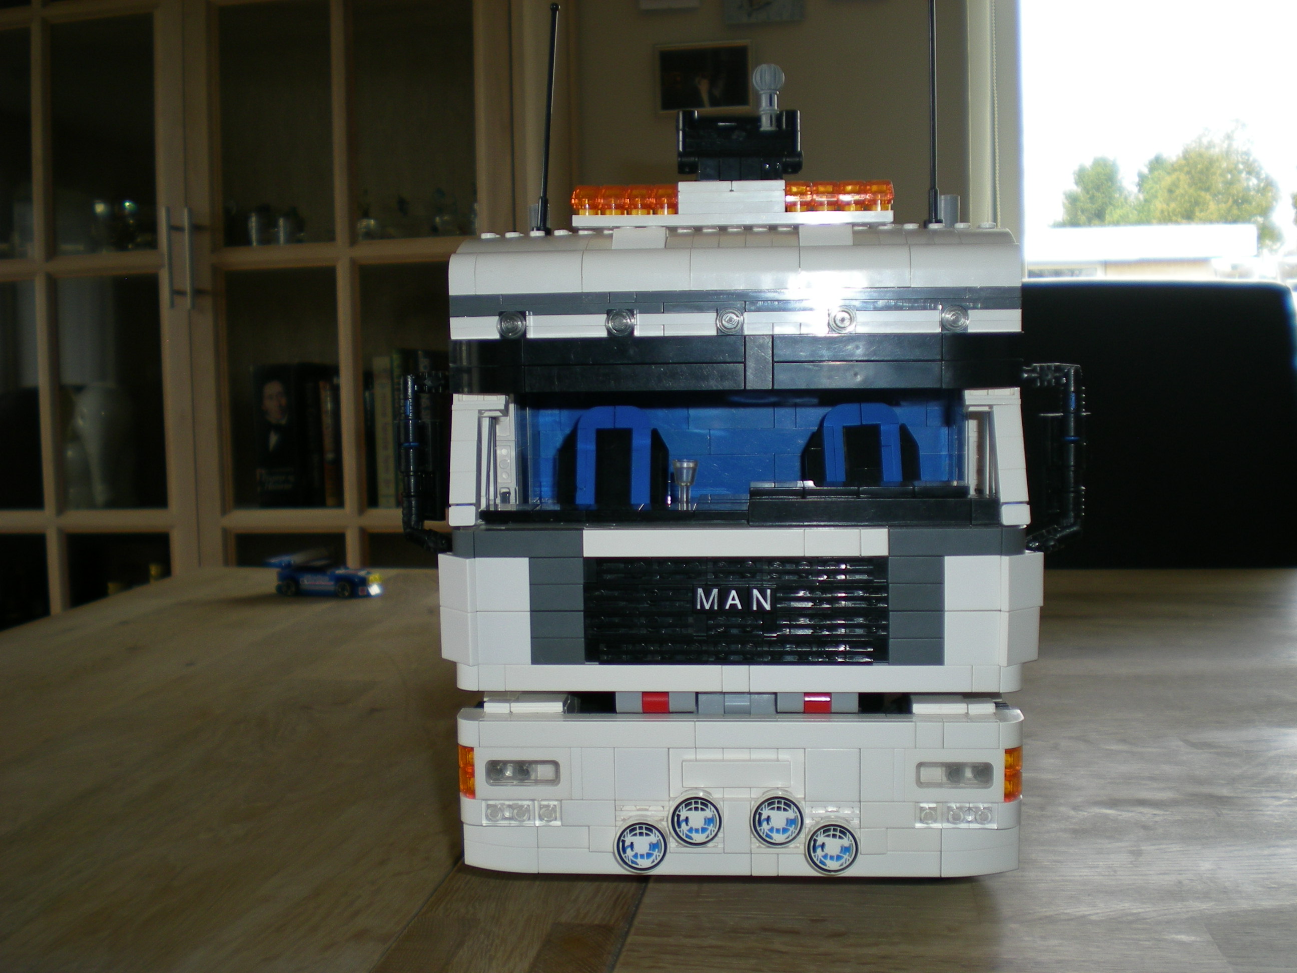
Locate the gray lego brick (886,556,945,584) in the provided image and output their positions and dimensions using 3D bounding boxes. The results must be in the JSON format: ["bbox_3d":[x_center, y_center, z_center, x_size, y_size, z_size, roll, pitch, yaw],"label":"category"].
[{"bbox_3d":[0.077,0.024,0.411,0.016,0.008,0.007,0,6,4],"label":"gray lego brick"}]

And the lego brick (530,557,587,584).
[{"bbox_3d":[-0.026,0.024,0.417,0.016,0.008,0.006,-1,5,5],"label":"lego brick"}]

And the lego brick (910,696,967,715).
[{"bbox_3d":[0.085,0.063,0.417,0.016,0.003,0.015,-1,5,6],"label":"lego brick"}]

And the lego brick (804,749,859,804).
[{"bbox_3d":[0.054,0.084,0.419,0.016,0.016,0.005,0,6,4],"label":"lego brick"}]

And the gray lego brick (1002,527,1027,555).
[{"bbox_3d":[0.105,0.015,0.410,0.008,0.008,0.010,0,7,4],"label":"gray lego brick"}]

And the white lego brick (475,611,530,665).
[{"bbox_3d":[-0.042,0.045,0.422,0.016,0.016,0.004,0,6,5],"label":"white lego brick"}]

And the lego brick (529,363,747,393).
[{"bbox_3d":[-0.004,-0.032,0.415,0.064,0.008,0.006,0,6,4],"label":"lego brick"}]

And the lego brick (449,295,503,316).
[{"bbox_3d":[-0.051,-0.054,0.426,0.016,0.006,0.008,0,6,4],"label":"lego brick"}]

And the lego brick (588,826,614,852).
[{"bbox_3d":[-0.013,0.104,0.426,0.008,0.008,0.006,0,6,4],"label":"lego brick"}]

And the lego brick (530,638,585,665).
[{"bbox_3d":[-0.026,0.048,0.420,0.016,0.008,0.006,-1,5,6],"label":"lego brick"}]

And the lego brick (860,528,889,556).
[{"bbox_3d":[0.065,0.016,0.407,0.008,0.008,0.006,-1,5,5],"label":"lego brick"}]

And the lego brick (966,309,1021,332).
[{"bbox_3d":[0.099,-0.047,0.409,0.015,0.006,0.007,0,6,4],"label":"lego brick"}]

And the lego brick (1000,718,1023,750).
[{"bbox_3d":[0.106,0.071,0.417,0.008,0.008,0.014,0,6,4],"label":"lego brick"}]

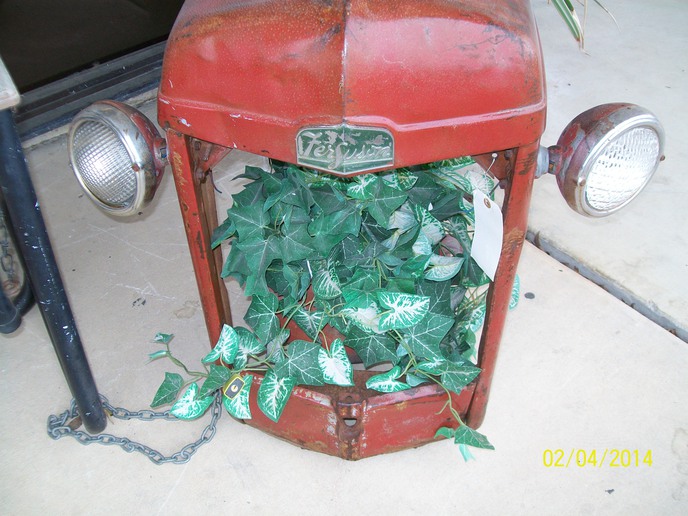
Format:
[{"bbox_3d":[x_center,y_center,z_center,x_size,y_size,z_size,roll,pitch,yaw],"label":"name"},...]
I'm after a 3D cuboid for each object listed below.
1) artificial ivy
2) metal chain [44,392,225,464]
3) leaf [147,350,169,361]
[{"bbox_3d":[-0.024,0.055,1.212,0.620,0.520,0.400,1,44,2],"label":"artificial ivy"},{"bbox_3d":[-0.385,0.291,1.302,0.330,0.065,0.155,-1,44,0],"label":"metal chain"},{"bbox_3d":[-0.319,0.167,1.223,0.037,0.015,0.022,-17,46,-16],"label":"leaf"}]

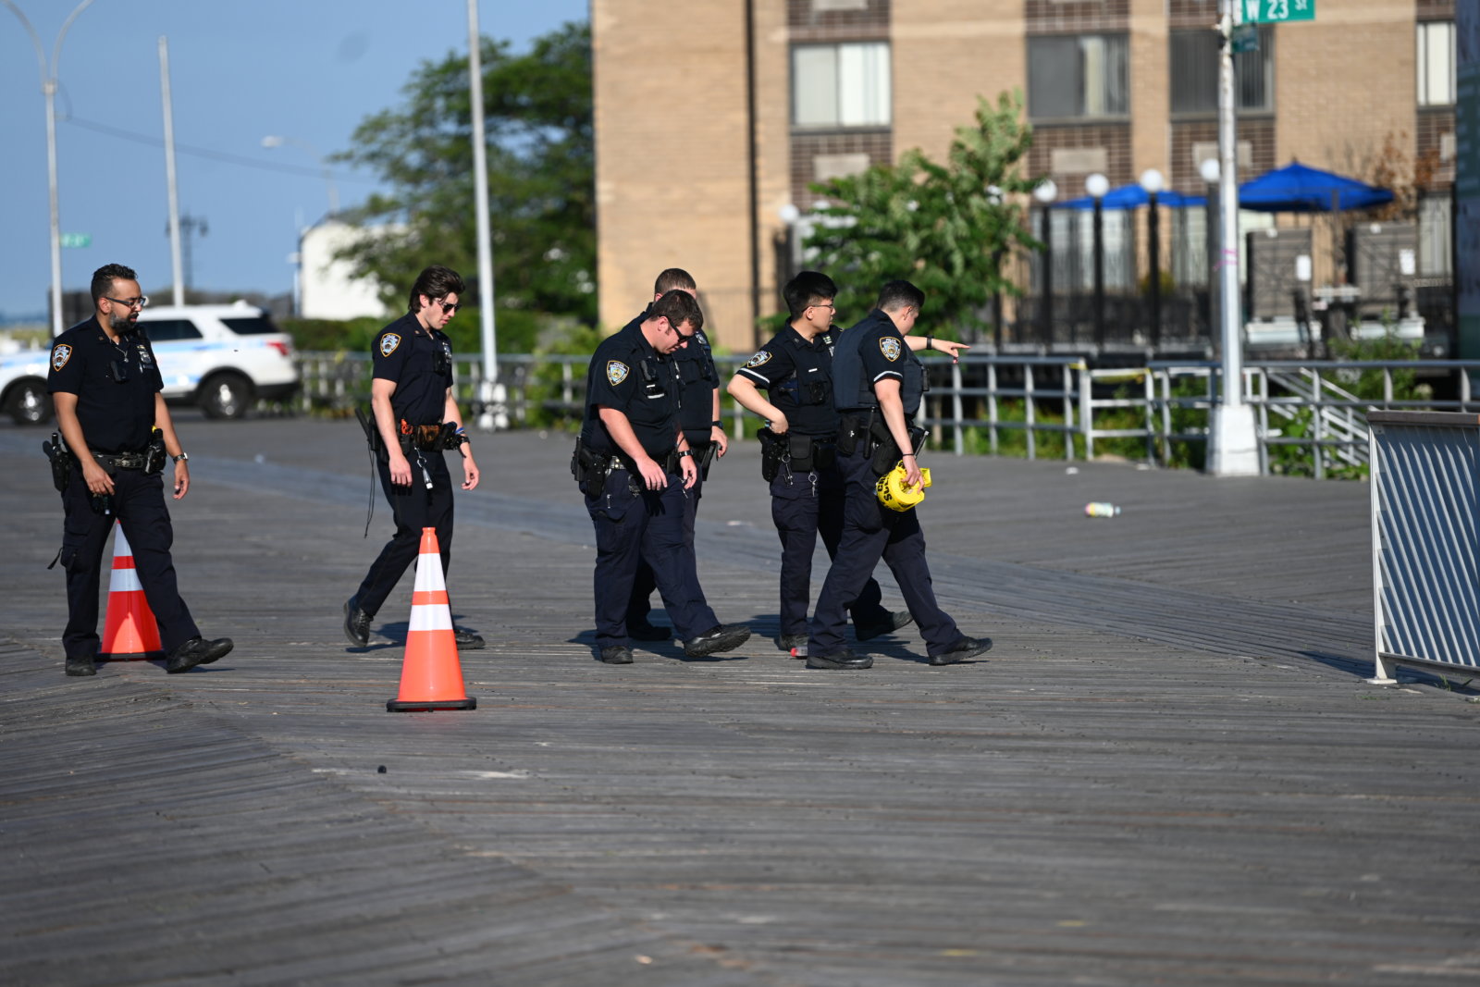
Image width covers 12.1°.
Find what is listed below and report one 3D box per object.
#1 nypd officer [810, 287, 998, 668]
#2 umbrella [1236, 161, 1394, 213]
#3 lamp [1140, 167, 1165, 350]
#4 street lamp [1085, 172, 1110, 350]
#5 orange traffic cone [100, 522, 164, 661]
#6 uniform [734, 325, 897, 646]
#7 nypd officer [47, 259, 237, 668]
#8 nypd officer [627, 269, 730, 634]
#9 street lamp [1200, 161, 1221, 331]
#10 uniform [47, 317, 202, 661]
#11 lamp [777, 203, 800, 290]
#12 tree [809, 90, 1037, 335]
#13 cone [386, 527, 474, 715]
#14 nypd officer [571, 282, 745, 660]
[{"bbox_3d":[0.687,-0.082,30.200,0.760,1.680,0.520,-2,2,-21],"label":"nypd officer"},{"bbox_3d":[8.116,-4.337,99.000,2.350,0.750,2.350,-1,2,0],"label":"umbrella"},{"bbox_3d":[5.379,-3.068,91.200,0.310,2.370,0.310,-1,2,0],"label":"lamp"},{"bbox_3d":[4.762,-3.098,93.000,0.310,2.370,0.310,-1,2,0],"label":"street lamp"},{"bbox_3d":[-2.750,0.392,31.600,0.360,0.711,0.360,-1,2,0],"label":"orange traffic cone"},{"bbox_3d":[0.361,-0.045,32.300,0.600,1.460,0.620,0,2,38],"label":"uniform"},{"bbox_3d":[-2.659,-0.105,31.000,0.700,1.800,0.640,1,2,45],"label":"nypd officer"},{"bbox_3d":[-0.289,-0.183,32.600,0.560,1.750,0.580,0,2,40],"label":"nypd officer"},{"bbox_3d":[5.461,-2.812,81.000,0.320,2.150,0.320,-1,2,0],"label":"street lamp"},{"bbox_3d":[-2.726,-0.013,31.000,0.560,1.530,0.600,1,2,45],"label":"uniform"},{"bbox_3d":[0.766,-3.451,109.000,0.320,2.150,0.320,-1,2,0],"label":"lamp"},{"bbox_3d":[1.993,-2.488,79.000,2.800,4.000,2.700,-1,2,0],"label":"tree"},{"bbox_3d":[-1.206,0.489,27.350,0.360,0.711,0.360,-1,2,0],"label":"cone"},{"bbox_3d":[-0.343,-0.077,31.200,0.750,1.660,0.600,0,2,30],"label":"nypd officer"}]

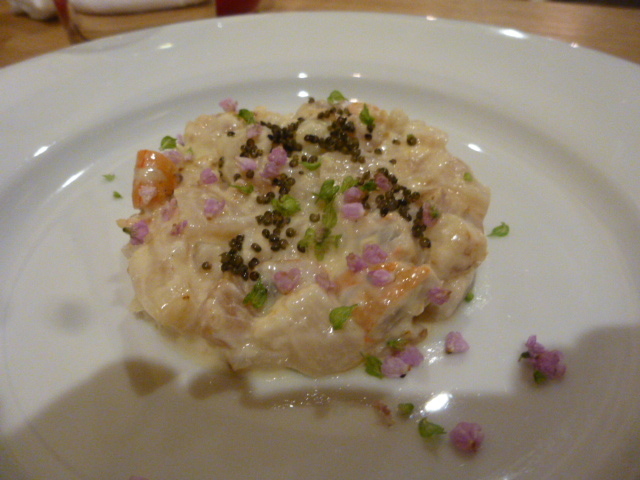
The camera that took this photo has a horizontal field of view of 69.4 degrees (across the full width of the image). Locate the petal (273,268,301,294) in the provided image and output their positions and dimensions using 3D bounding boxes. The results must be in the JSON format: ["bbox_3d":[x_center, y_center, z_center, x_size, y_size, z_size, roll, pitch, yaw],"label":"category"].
[{"bbox_3d":[-0.007,0.010,0.107,0.006,0.003,0.005,-4,43,-4],"label":"petal"}]

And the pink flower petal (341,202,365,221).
[{"bbox_3d":[0.009,-0.007,0.119,0.006,0.003,0.004,3,43,4],"label":"pink flower petal"}]

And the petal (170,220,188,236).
[{"bbox_3d":[-0.043,-0.003,0.140,0.005,0.002,0.005,0,43,0],"label":"petal"}]

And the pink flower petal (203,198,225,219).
[{"bbox_3d":[-0.032,-0.009,0.138,0.007,0.003,0.005,0,43,0],"label":"pink flower petal"}]

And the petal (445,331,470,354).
[{"bbox_3d":[0.038,0.028,0.127,0.007,0.004,0.005,0,43,0],"label":"petal"}]

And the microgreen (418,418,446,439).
[{"bbox_3d":[0.024,0.040,0.099,0.006,0.003,0.004,19,46,20],"label":"microgreen"}]

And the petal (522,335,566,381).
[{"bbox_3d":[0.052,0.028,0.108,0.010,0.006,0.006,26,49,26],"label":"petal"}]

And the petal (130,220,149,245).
[{"bbox_3d":[-0.057,-0.002,0.146,0.006,0.005,0.006,0,43,0],"label":"petal"}]

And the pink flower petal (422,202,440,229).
[{"bbox_3d":[0.034,-0.007,0.140,0.005,0.004,0.007,0,43,0],"label":"pink flower petal"}]

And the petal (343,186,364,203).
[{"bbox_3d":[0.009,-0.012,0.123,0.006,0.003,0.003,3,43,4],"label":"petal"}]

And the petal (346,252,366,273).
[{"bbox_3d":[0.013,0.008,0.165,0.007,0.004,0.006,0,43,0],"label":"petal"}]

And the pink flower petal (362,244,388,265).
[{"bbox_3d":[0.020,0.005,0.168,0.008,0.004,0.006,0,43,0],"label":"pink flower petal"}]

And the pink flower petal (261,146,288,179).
[{"bbox_3d":[-0.013,-0.023,0.134,0.006,0.004,0.009,17,45,18],"label":"pink flower petal"}]

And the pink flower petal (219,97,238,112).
[{"bbox_3d":[-0.038,-0.056,0.190,0.008,0.005,0.005,0,43,0],"label":"pink flower petal"}]

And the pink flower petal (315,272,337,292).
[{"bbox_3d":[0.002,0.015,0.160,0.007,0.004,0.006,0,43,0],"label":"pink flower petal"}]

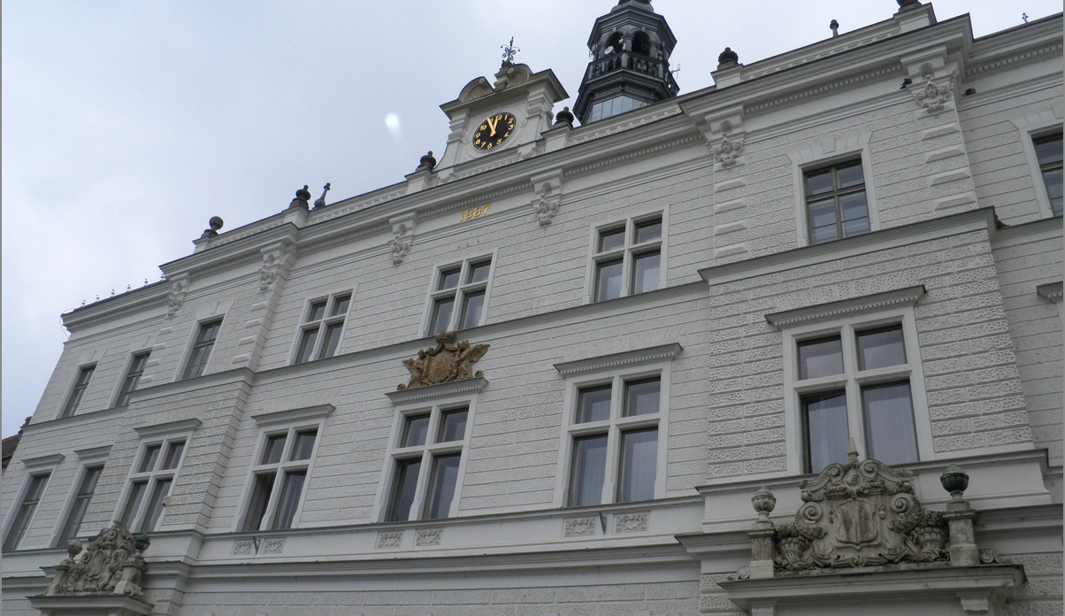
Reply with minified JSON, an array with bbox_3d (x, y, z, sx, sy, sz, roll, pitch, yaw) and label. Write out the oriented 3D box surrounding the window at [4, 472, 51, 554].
[{"bbox_3d":[-15.301,6.238,26.001,1.120,2.619,0.189,-12,-38,28],"label":"window"}]

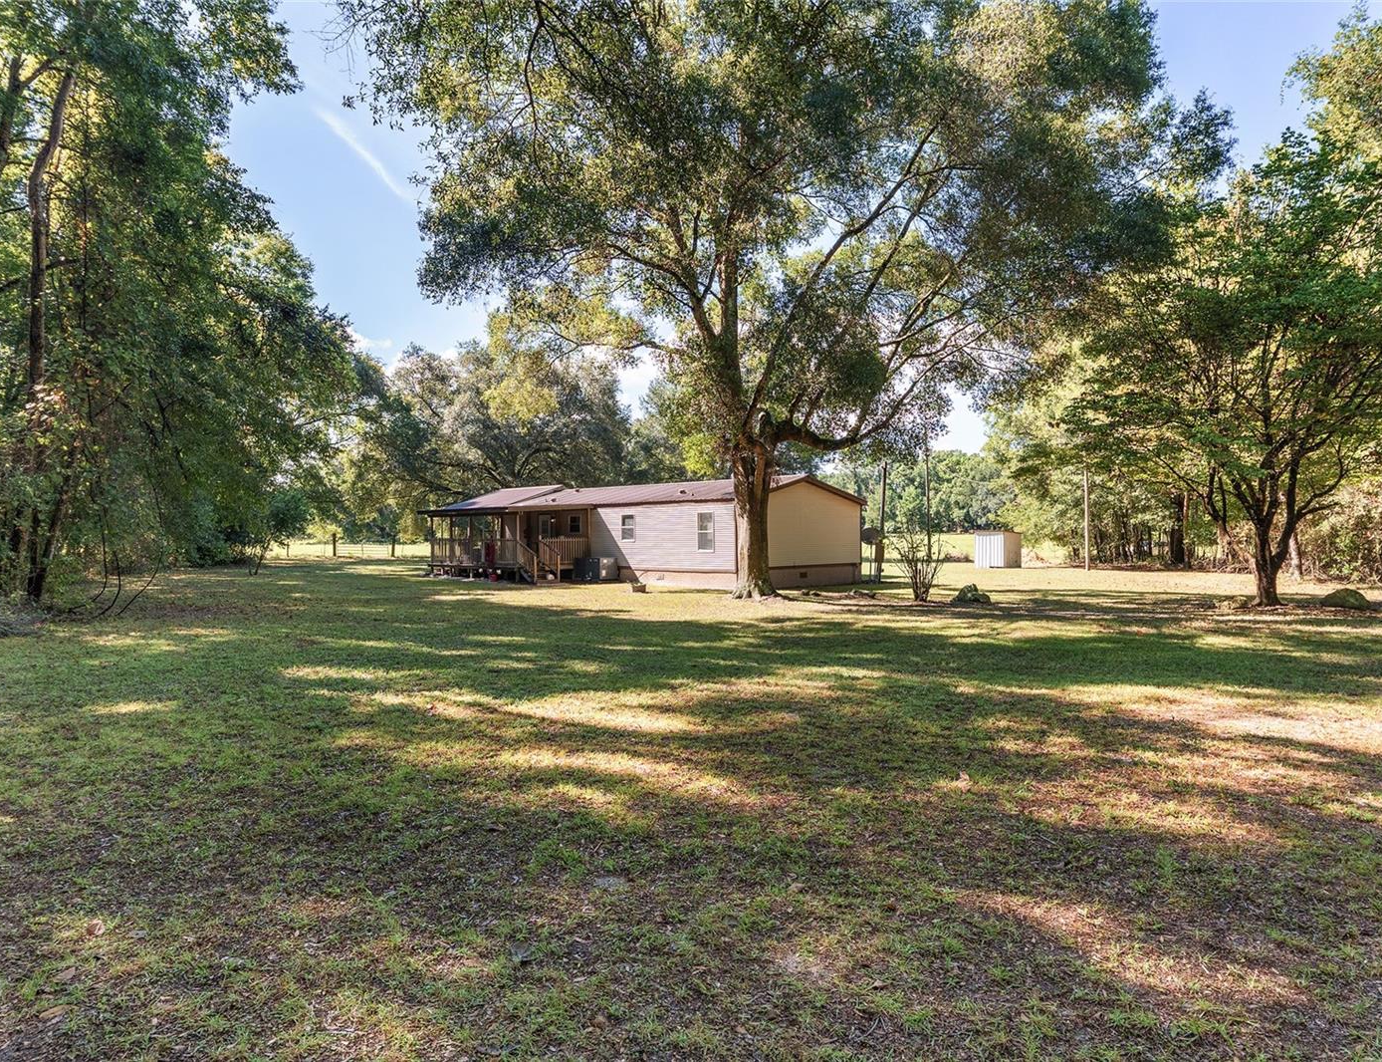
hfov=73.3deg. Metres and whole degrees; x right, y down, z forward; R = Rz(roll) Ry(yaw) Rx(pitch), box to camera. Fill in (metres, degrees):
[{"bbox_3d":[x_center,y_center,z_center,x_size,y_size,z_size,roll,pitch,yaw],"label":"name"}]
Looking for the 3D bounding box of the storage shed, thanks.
[{"bbox_3d":[18.000,1.070,54.300,2.170,2.120,1.760,0,-1,-44],"label":"storage shed"}]

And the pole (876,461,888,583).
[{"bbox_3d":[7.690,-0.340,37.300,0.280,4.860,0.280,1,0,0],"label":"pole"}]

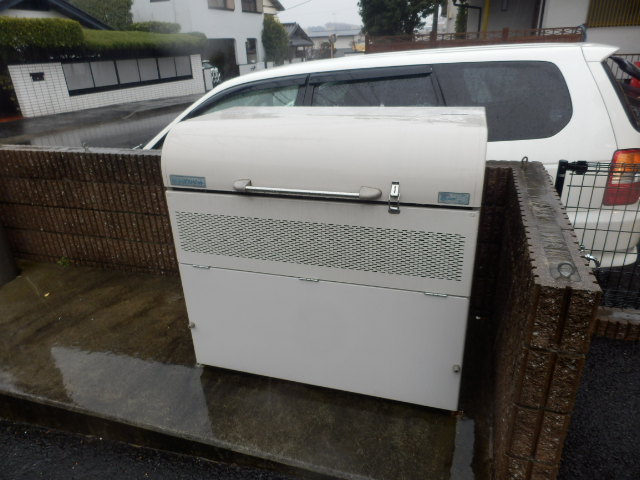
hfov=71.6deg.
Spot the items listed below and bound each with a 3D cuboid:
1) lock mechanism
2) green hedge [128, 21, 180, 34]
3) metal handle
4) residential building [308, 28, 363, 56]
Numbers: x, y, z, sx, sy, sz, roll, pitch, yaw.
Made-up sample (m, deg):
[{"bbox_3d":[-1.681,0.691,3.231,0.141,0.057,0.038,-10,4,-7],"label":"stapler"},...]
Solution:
[{"bbox_3d":[0.261,-0.145,1.545,0.042,0.118,0.030,5,24,17],"label":"lock mechanism"},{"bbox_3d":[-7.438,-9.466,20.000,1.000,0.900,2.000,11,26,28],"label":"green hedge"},{"bbox_3d":[-0.057,-0.183,1.615,0.570,0.048,0.055,5,24,17],"label":"metal handle"},{"bbox_3d":[2.814,-32.077,74.016,9.200,5.200,7.000,0,23,6],"label":"residential building"}]

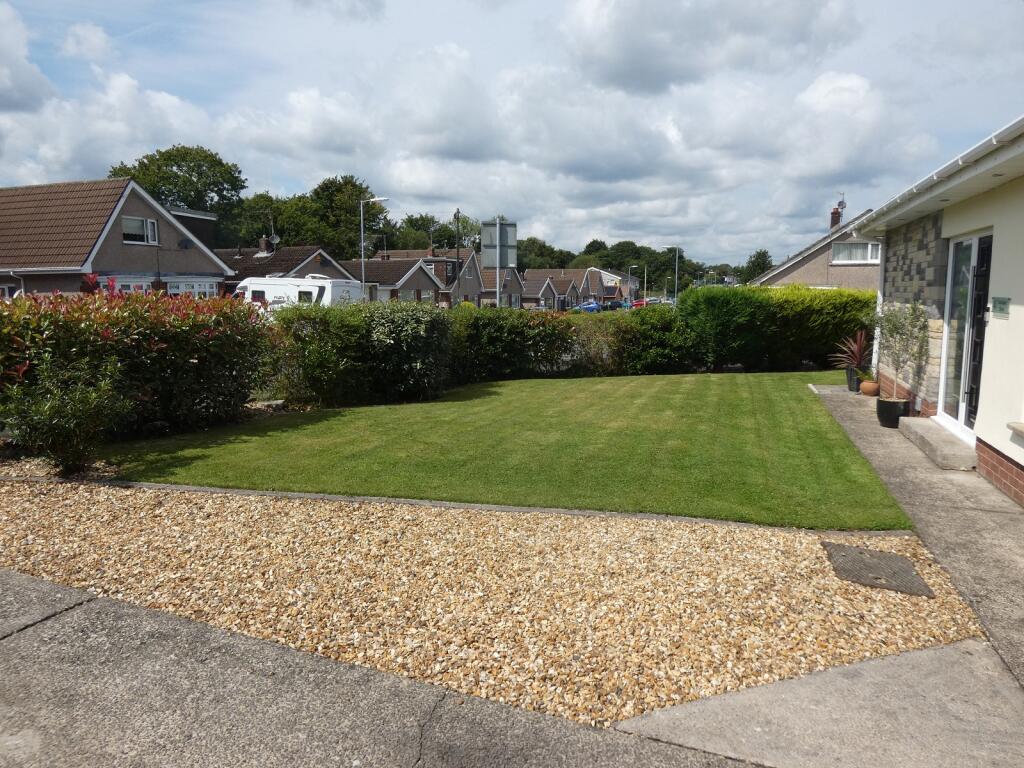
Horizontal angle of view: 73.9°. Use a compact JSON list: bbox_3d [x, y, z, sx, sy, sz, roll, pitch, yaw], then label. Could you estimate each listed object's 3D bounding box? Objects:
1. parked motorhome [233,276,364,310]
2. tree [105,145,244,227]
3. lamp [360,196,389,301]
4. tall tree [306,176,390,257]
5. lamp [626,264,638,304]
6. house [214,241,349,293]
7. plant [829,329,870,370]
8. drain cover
[{"bbox_3d":[-11.044,-3.942,34.522,6.900,2.800,2.300,3,9,25],"label":"parked motorhome"},{"bbox_3d":[-27.580,-12.924,56.537,10.800,14.600,10.800,2,8,19],"label":"tree"},{"bbox_3d":[-6.028,-5.016,29.536,1.150,6.130,0.250,2,8,19],"label":"lamp"},{"bbox_3d":[-17.350,-15.300,72.599,8.800,14.900,8.800,2,8,19],"label":"tall tree"},{"bbox_3d":[16.997,-13.404,95.496,1.150,6.100,0.250,2,8,19],"label":"lamp"},{"bbox_3d":[-16.679,-6.390,43.785,10.800,5.000,8.100,2,8,19],"label":"house"},{"bbox_3d":[5.580,-0.579,11.250,0.680,0.700,0.680,2,8,19],"label":"plant"},{"bbox_3d":[2.107,1.082,3.972,0.470,0.040,0.610,3,8,21],"label":"drain cover"}]

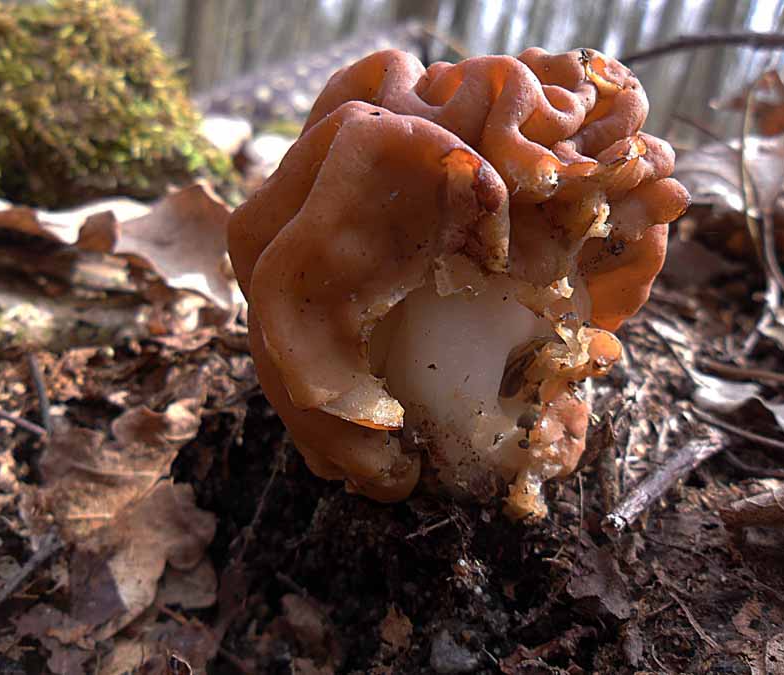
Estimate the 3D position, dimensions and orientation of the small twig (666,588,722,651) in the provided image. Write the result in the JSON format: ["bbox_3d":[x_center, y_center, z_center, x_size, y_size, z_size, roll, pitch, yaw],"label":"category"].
[{"bbox_3d":[0.076,0.071,0.176,0.002,0.002,0.020,-4,25,-15],"label":"small twig"}]

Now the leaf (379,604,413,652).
[{"bbox_3d":[0.001,0.070,0.169,0.008,0.002,0.012,-3,39,-9],"label":"leaf"}]

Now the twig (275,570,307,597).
[{"bbox_3d":[-0.026,0.063,0.181,0.011,0.002,0.002,23,31,38],"label":"twig"}]

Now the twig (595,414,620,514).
[{"bbox_3d":[0.074,0.043,0.240,0.006,0.005,0.041,9,45,5],"label":"twig"}]

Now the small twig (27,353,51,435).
[{"bbox_3d":[-0.133,0.020,0.265,0.004,0.003,0.048,-18,46,-23],"label":"small twig"}]

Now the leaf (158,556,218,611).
[{"bbox_3d":[-0.052,0.063,0.179,0.015,0.004,0.015,-9,40,-15],"label":"leaf"}]

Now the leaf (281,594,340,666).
[{"bbox_3d":[-0.020,0.070,0.168,0.014,0.004,0.021,-21,45,-28],"label":"leaf"}]

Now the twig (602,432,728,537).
[{"bbox_3d":[0.093,0.047,0.233,0.075,0.006,0.007,-18,31,-39],"label":"twig"}]

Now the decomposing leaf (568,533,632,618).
[{"bbox_3d":[0.054,0.064,0.189,0.016,0.005,0.024,-3,39,-8],"label":"decomposing leaf"}]

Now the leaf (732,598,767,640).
[{"bbox_3d":[0.090,0.071,0.178,0.007,0.002,0.013,23,42,22],"label":"leaf"}]

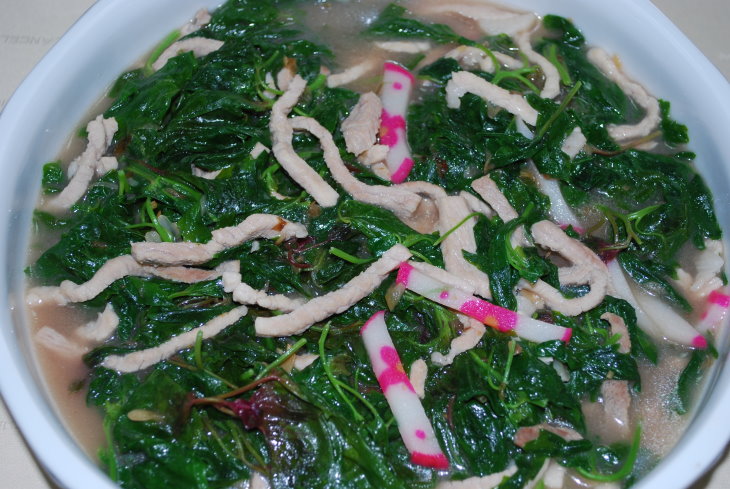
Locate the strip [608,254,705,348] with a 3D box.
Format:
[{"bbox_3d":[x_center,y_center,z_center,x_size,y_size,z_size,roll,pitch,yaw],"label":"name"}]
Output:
[{"bbox_3d":[0.099,0.023,0.370,0.012,0.009,0.046,-36,65,-21],"label":"strip"}]

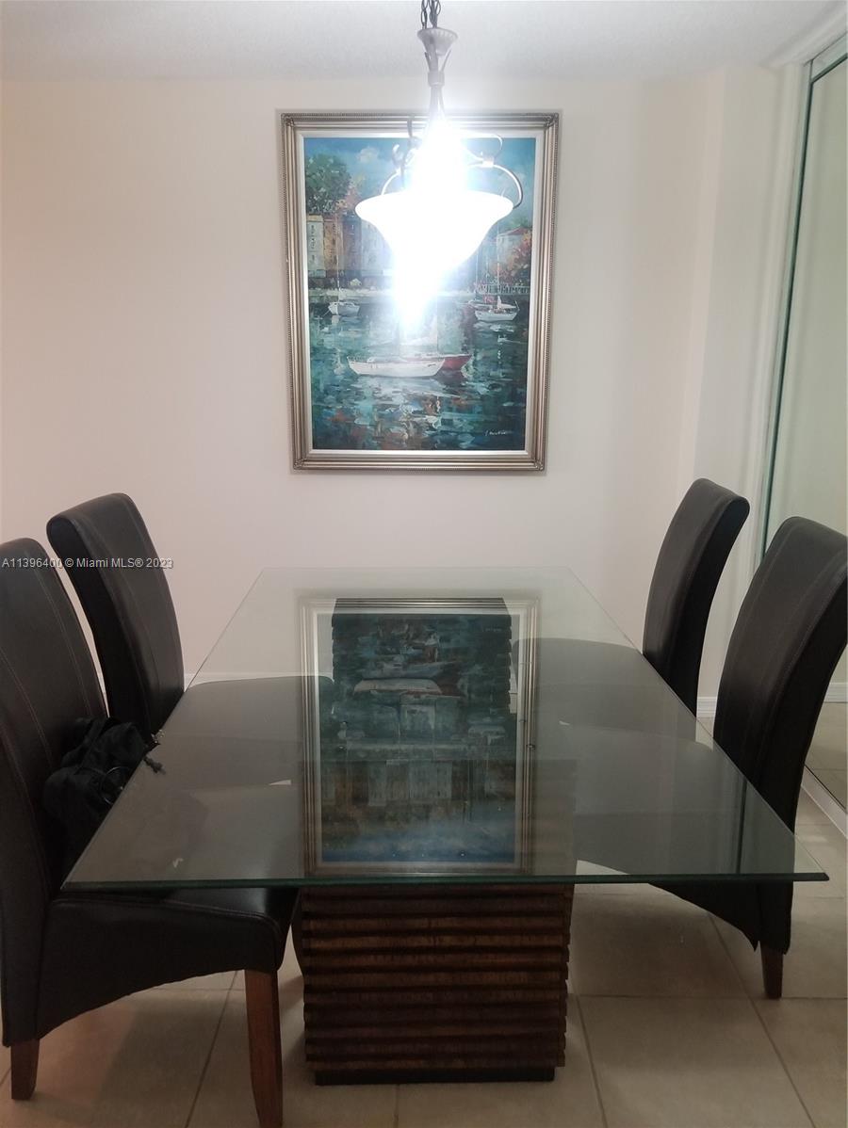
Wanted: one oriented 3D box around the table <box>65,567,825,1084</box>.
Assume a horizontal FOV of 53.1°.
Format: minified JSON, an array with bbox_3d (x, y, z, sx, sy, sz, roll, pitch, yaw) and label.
[{"bbox_3d":[0.004,0.584,2.157,1.067,0.742,1.830,0,14,-2],"label":"table"}]

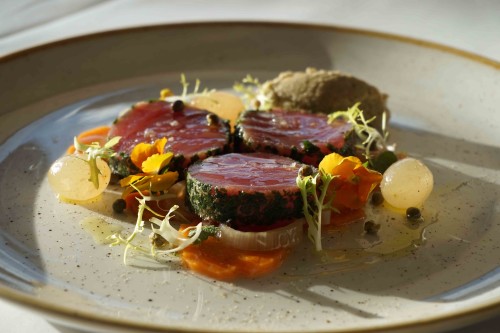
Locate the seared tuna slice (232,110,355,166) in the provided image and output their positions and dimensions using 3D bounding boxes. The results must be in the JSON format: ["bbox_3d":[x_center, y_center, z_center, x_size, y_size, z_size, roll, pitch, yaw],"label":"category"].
[{"bbox_3d":[0.017,-0.010,0.420,0.047,0.012,0.045,5,24,-2],"label":"seared tuna slice"}]

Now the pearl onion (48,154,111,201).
[{"bbox_3d":[-0.064,0.004,0.393,0.024,0.017,0.021,1,25,0],"label":"pearl onion"}]

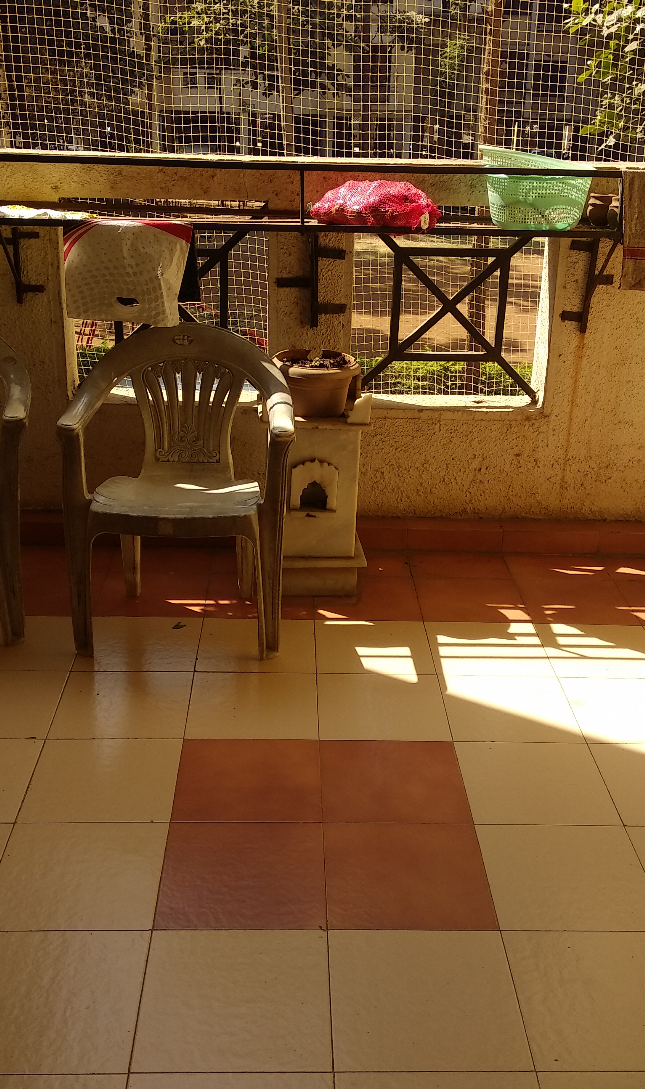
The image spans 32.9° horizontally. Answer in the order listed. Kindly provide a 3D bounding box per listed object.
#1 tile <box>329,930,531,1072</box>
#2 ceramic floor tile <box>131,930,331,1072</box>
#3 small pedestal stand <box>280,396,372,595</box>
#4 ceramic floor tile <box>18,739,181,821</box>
[{"bbox_3d":[0.166,0.739,1.773,0.305,0.010,0.305,1,22,-2],"label":"tile"},{"bbox_3d":[-0.139,0.741,1.777,0.304,0.010,0.299,1,23,-2],"label":"ceramic floor tile"},{"bbox_3d":[-0.030,-0.179,3.224,0.324,0.606,0.318,1,22,-2],"label":"small pedestal stand"},{"bbox_3d":[-0.460,0.498,2.306,0.305,0.010,0.305,1,22,-2],"label":"ceramic floor tile"}]

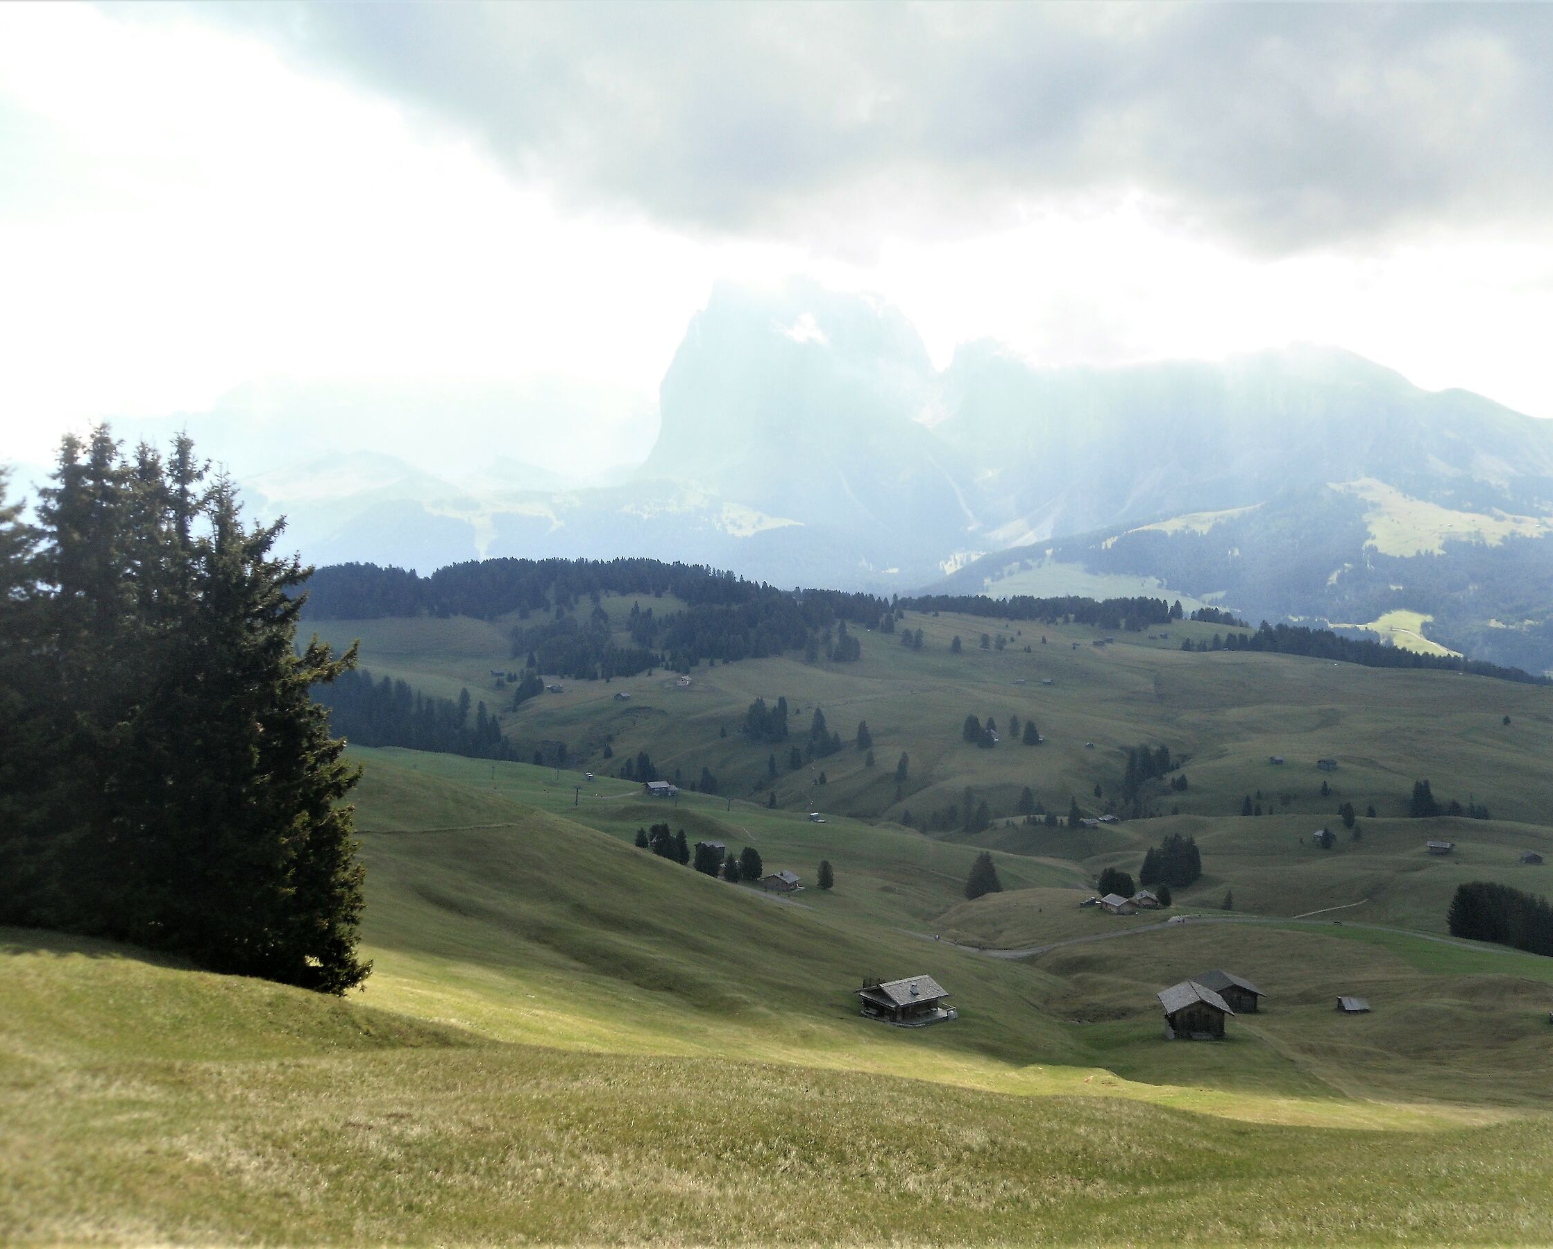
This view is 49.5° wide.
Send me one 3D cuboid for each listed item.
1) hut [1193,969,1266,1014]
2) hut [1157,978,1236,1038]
[{"bbox_3d":[65.459,53.305,244.542,8.900,4.000,9.000,0,1,1],"label":"hut"},{"bbox_3d":[55.527,51.079,223.329,8.400,5.200,10.600,0,1,6],"label":"hut"}]

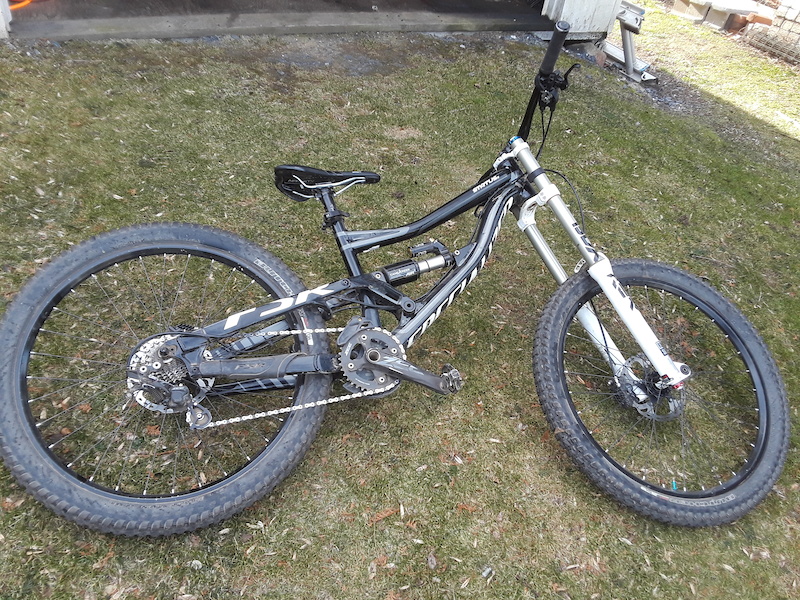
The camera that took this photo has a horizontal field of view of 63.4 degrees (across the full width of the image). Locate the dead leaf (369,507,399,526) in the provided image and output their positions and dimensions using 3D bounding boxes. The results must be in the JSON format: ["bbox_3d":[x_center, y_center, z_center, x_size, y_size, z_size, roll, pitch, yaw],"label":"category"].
[{"bbox_3d":[-0.032,0.450,1.340,0.077,0.012,0.022,-18,50,-31],"label":"dead leaf"}]

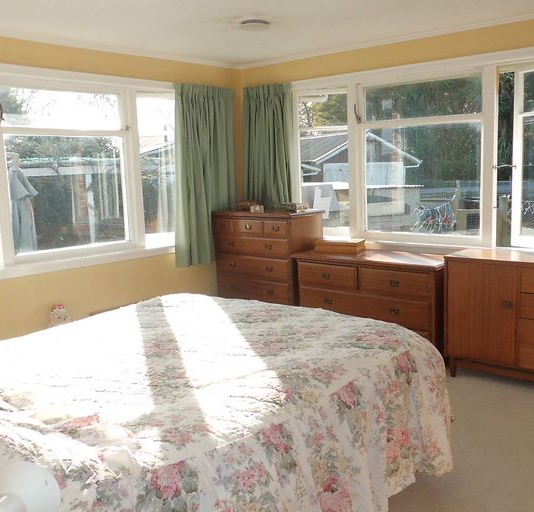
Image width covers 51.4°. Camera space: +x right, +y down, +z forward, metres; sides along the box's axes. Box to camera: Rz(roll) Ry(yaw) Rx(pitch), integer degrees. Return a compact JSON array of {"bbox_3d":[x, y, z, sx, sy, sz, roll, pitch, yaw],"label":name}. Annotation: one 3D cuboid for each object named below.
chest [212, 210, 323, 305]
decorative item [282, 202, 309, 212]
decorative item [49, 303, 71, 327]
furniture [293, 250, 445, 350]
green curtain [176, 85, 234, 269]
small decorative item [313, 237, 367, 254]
[{"bbox_3d":[0.019,0.145,4.865,0.839,1.056,0.480,6,12,39],"label":"chest"},{"bbox_3d":[0.243,-0.406,4.728,0.170,0.060,0.140,6,12,39],"label":"decorative item"},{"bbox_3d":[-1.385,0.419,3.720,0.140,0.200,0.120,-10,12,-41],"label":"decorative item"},{"bbox_3d":[0.828,0.372,4.253,1.175,0.750,0.520,6,12,39],"label":"furniture"},{"bbox_3d":[-0.498,-0.696,4.829,0.120,1.470,0.630,6,12,39],"label":"green curtain"},{"bbox_3d":[0.596,-0.079,4.498,0.340,0.078,0.272,2,10,22],"label":"small decorative item"}]

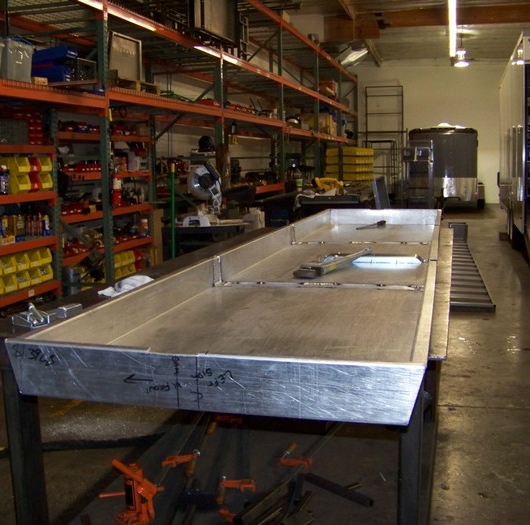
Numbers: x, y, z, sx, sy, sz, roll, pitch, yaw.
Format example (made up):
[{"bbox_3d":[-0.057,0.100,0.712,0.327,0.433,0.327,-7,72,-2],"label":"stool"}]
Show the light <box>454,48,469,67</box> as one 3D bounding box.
[{"bbox_3d":[4.944,-5.148,18.300,0.380,0.410,0.380,1,8,15],"label":"light"}]

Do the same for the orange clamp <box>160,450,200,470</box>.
[{"bbox_3d":[-0.409,0.963,3.537,0.170,0.045,0.065,-16,6,8],"label":"orange clamp"}]

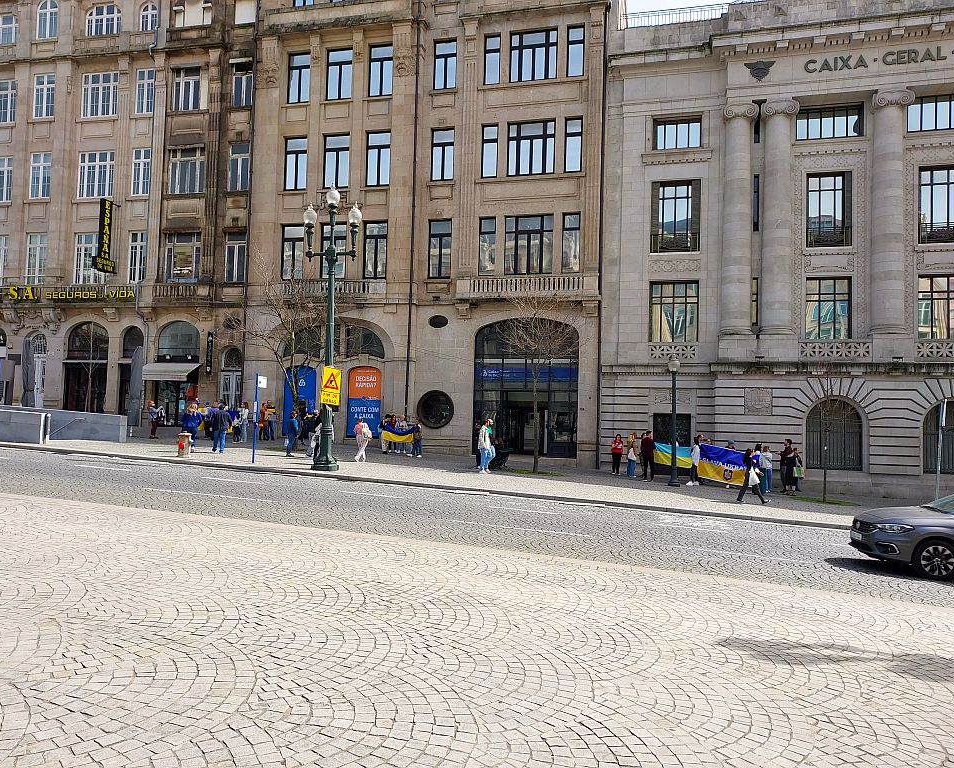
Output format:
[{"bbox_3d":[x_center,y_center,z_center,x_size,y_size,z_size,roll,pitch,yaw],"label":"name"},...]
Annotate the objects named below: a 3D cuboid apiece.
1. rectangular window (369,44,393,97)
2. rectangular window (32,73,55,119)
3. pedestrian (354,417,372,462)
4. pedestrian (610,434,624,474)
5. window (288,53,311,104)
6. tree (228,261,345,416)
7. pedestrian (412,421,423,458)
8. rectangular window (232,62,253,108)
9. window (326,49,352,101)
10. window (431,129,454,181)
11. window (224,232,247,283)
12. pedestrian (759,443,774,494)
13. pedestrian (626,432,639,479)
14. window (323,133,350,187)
[{"bbox_3d":[-4.399,-14.420,38.151,1.146,2.420,0.200,1,-3,15],"label":"rectangular window"},{"bbox_3d":[-23.652,-15.744,45.339,1.431,2.480,0.200,1,-3,16],"label":"rectangular window"},{"bbox_3d":[-4.023,1.955,29.100,0.580,1.606,0.580,-1,-4,45],"label":"pedestrian"},{"bbox_3d":[5.604,2.838,33.200,0.520,1.623,0.380,1,-3,10],"label":"pedestrian"},{"bbox_3d":[-8.367,-14.470,39.231,1.134,2.425,0.200,1,-3,15],"label":"window"},{"bbox_3d":[-7.290,-1.269,32.417,4.500,7.494,4.200,1,-2,14],"label":"tree"},{"bbox_3d":[-2.514,2.303,35.000,0.500,1.648,0.500,2,-3,-13],"label":"pedestrian"},{"bbox_3d":[-11.113,-14.226,39.373,1.046,2.097,0.200,1,-3,16],"label":"rectangular window"},{"bbox_3d":[-6.405,-14.446,38.697,1.293,2.416,0.200,1,-3,15],"label":"window"},{"bbox_3d":[-1.446,-9.769,35.290,1.010,2.221,0.200,1,-2,14],"label":"window"},{"bbox_3d":[-11.336,-5.933,38.928,1.178,2.349,0.200,1,-3,16],"label":"window"},{"bbox_3d":[9.308,2.686,26.568,0.480,1.600,0.360,0,-3,30],"label":"pedestrian"},{"bbox_3d":[5.633,2.600,30.100,0.450,1.617,0.500,1,-3,9],"label":"pedestrian"},{"bbox_3d":[-6.506,-10.340,38.499,1.274,2.569,0.200,1,-3,15],"label":"window"}]

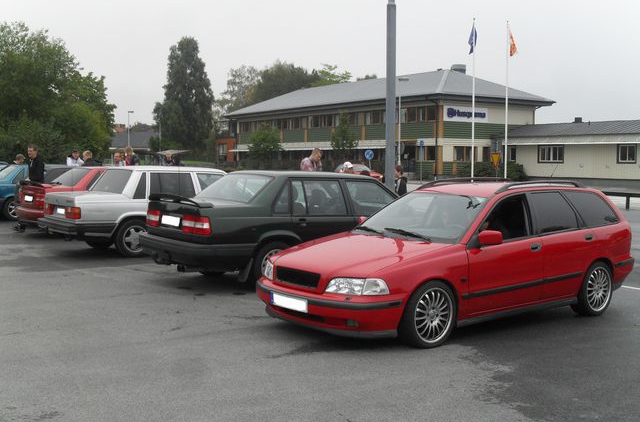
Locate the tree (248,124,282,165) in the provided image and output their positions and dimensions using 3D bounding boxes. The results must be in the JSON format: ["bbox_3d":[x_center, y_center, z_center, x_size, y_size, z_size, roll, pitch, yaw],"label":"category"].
[{"bbox_3d":[-5.409,-6.157,77.159,3.500,5.049,3.500,0,4,0],"label":"tree"}]

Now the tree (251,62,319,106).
[{"bbox_3d":[-5.327,-13.756,113.496,10.500,15.740,10.500,0,4,0],"label":"tree"}]

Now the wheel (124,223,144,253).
[{"bbox_3d":[-2.995,0.447,12.481,0.430,0.430,0.200,-2,4,-35],"label":"wheel"}]

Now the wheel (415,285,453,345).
[{"bbox_3d":[0.886,0.869,6.557,0.460,0.460,0.200,-3,5,-39],"label":"wheel"}]

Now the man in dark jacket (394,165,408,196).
[{"bbox_3d":[1.553,-0.091,15.050,0.300,1.580,0.450,0,4,-9],"label":"man in dark jacket"}]

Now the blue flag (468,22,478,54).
[{"bbox_3d":[9.291,-10.502,47.000,0.650,2.000,0.300,0,4,0],"label":"blue flag"}]

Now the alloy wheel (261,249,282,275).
[{"bbox_3d":[-0.533,0.643,8.931,0.430,0.430,0.200,-2,4,-35],"label":"alloy wheel"}]

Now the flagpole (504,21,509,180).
[{"bbox_3d":[11.357,-6.525,47.312,0.120,9.910,0.120,0,4,0],"label":"flagpole"}]

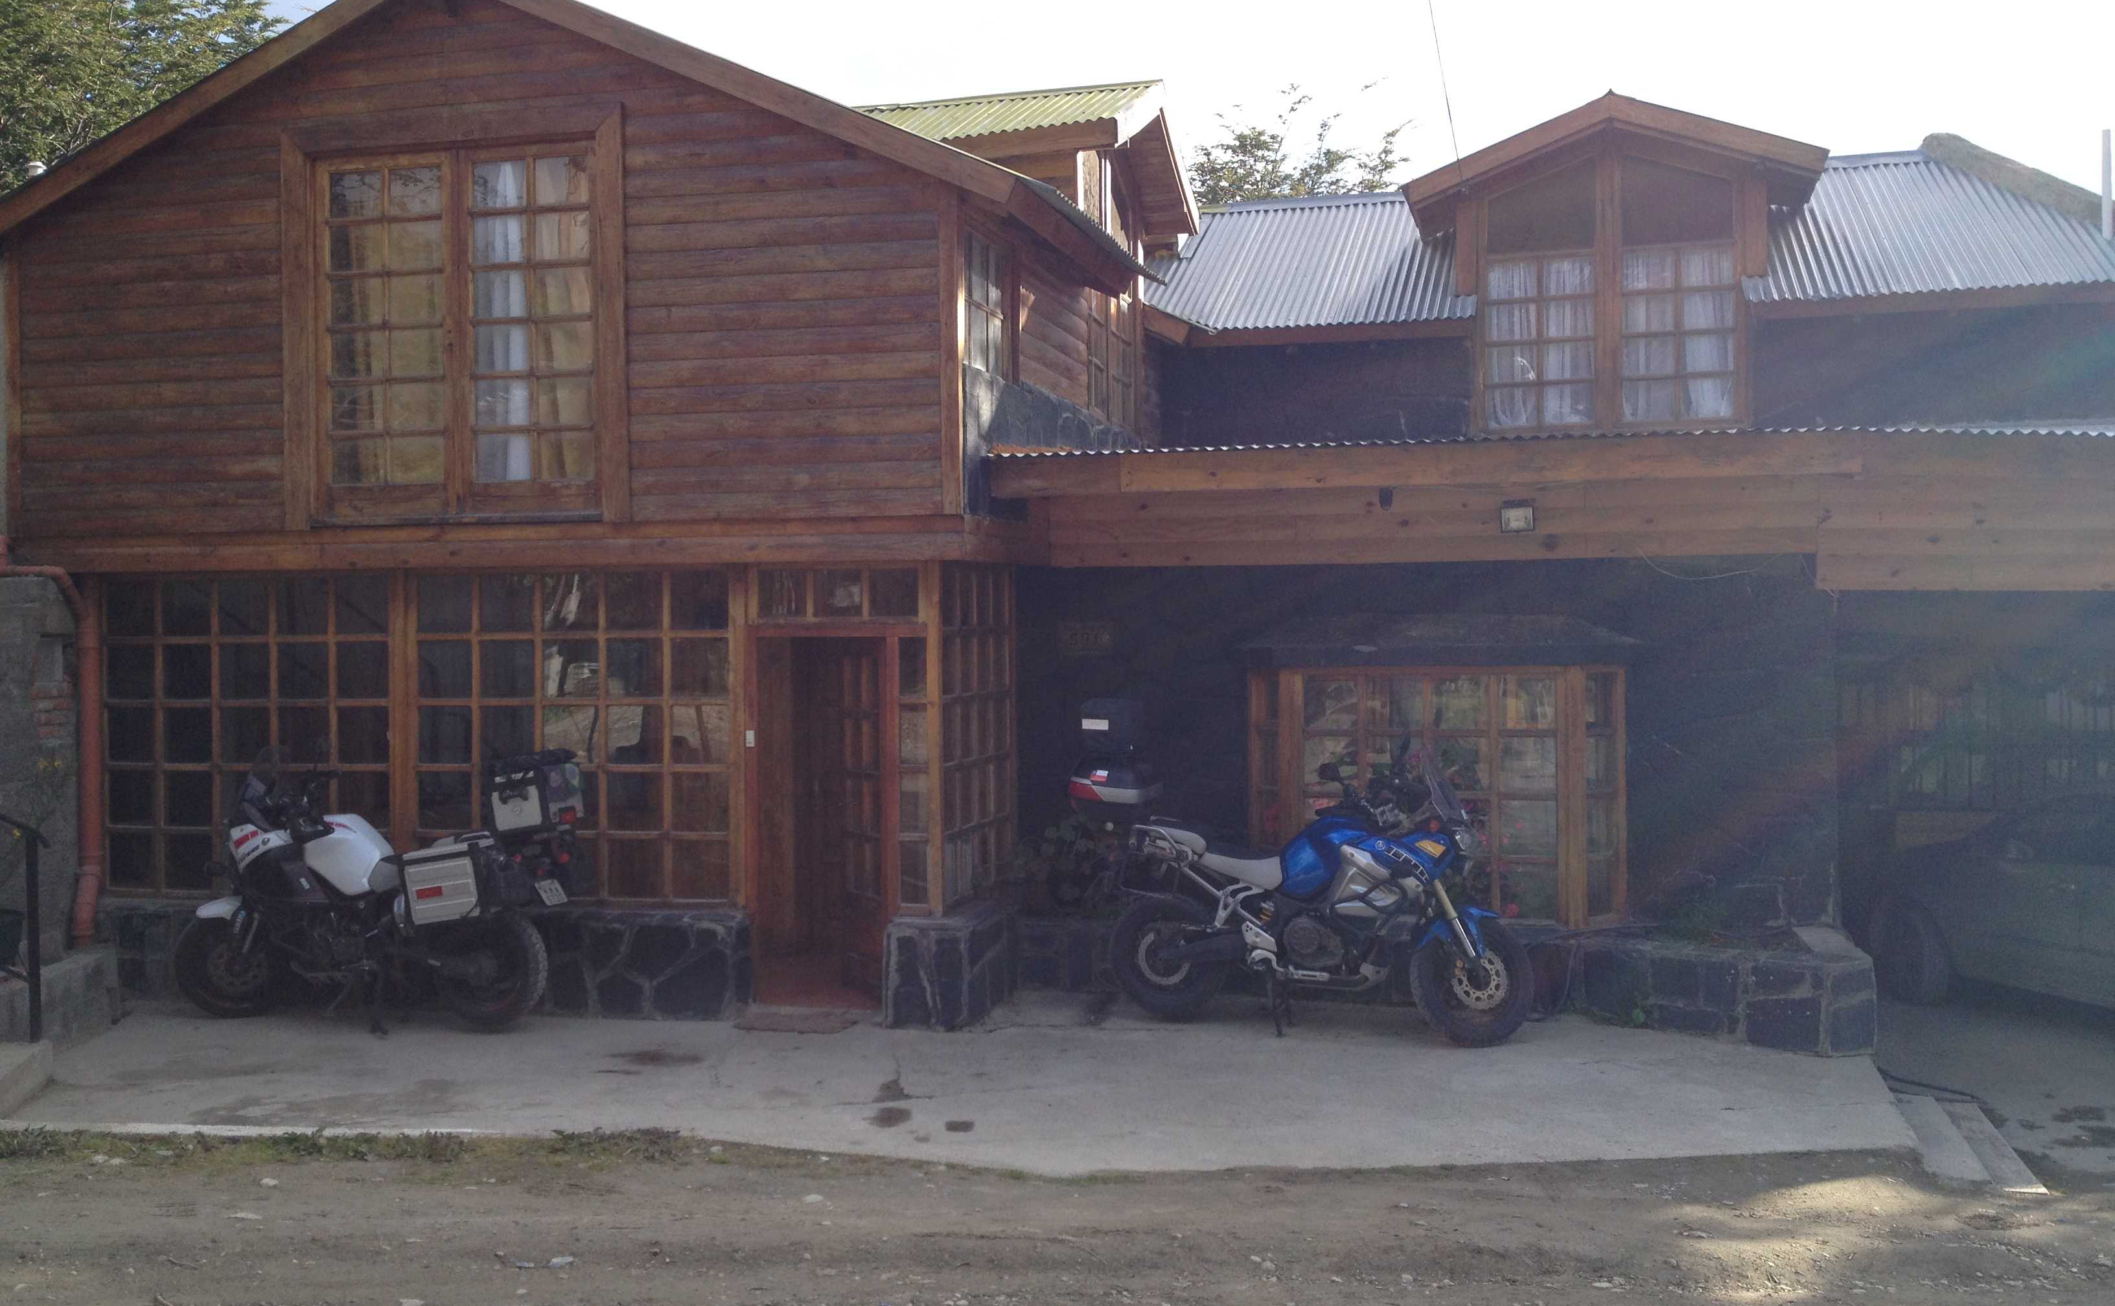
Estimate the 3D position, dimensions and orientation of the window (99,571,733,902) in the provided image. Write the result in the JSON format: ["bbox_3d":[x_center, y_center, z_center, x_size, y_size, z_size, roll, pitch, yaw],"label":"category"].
[{"bbox_3d":[-3.521,0.443,11.575,3.835,1.768,0.120,0,0,15],"label":"window"}]

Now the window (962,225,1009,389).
[{"bbox_3d":[-0.368,-1.748,10.815,0.100,0.664,0.801,0,0,15],"label":"window"}]

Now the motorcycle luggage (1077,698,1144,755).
[{"bbox_3d":[0.265,0.375,10.900,0.320,0.270,0.360,0,0,13],"label":"motorcycle luggage"}]

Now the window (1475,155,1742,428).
[{"bbox_3d":[3.434,-2.244,13.357,1.606,1.718,0.120,0,0,17],"label":"window"}]

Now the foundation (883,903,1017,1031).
[{"bbox_3d":[-0.525,1.583,10.897,0.416,0.500,0.950,0,0,15],"label":"foundation"}]

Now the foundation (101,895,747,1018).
[{"bbox_3d":[-3.342,1.605,11.346,3.709,0.504,0.380,0,0,15],"label":"foundation"}]

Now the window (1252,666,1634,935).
[{"bbox_3d":[1.966,0.737,11.275,1.984,1.330,0.360,0,0,15],"label":"window"}]

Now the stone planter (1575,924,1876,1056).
[{"bbox_3d":[3.110,1.582,10.077,1.300,0.450,0.950,0,0,15],"label":"stone planter"}]

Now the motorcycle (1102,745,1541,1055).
[{"bbox_3d":[1.239,1.113,10.149,2.220,1.410,0.950,0,0,22],"label":"motorcycle"}]

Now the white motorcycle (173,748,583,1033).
[{"bbox_3d":[-3.433,1.165,10.560,2.360,1.390,1.020,0,0,20],"label":"white motorcycle"}]

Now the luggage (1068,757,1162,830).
[{"bbox_3d":[0.295,0.703,10.900,0.450,0.340,0.540,0,0,13],"label":"luggage"}]

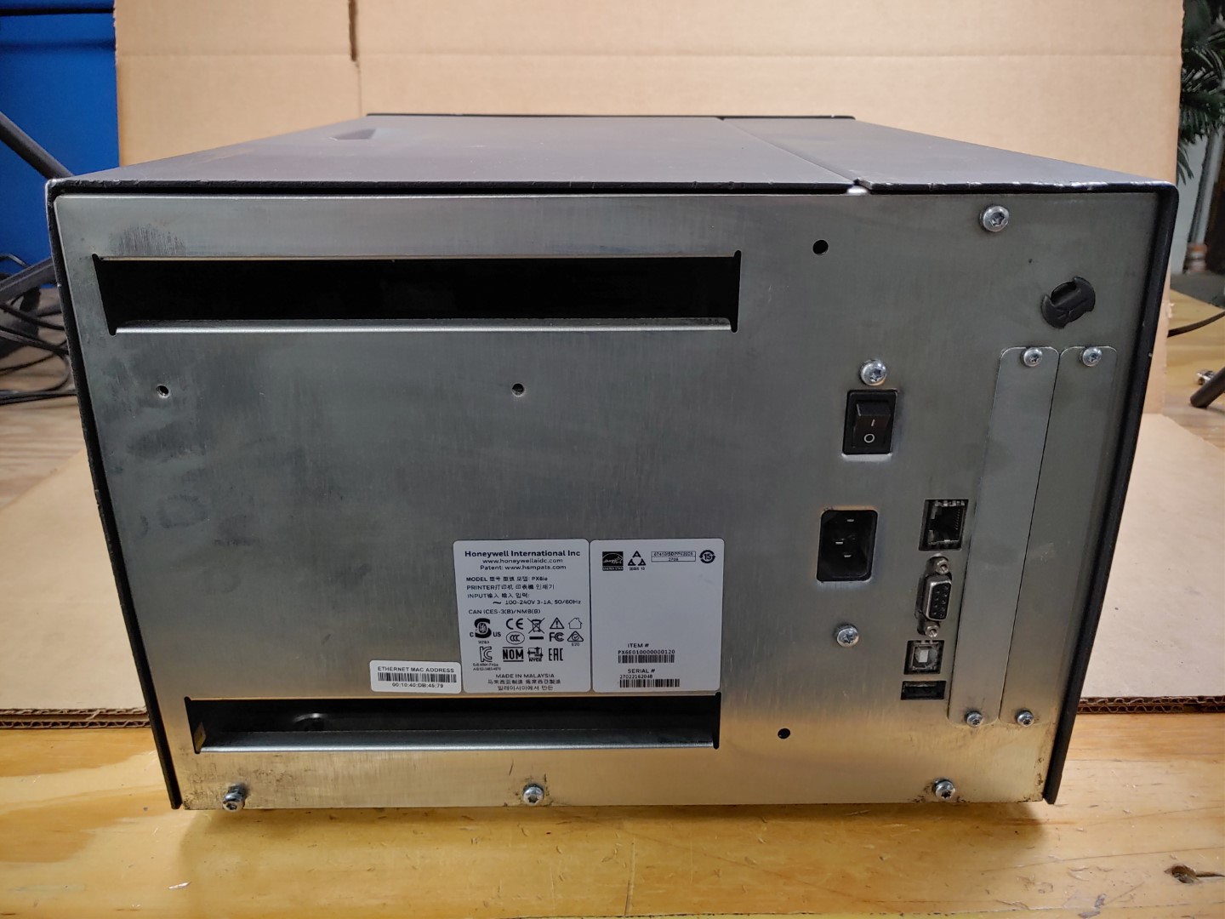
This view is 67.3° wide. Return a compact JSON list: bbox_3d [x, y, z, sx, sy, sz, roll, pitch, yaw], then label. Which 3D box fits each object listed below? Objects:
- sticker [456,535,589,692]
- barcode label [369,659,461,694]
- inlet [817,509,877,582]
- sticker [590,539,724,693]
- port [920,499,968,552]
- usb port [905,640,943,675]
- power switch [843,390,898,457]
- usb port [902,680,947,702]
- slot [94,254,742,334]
[{"bbox_3d":[-0.031,0.057,0.325,0.046,0.062,0.001,0,20,0],"label":"sticker"},{"bbox_3d":[-0.071,0.079,0.334,0.033,0.013,0.001,0,20,0],"label":"barcode label"},{"bbox_3d":[0.081,0.027,0.324,0.019,0.027,0.016,0,20,0],"label":"inlet"},{"bbox_3d":[0.016,0.056,0.325,0.046,0.062,0.001,0,20,0],"label":"sticker"},{"bbox_3d":[0.113,0.020,0.321,0.015,0.019,0.014,0,20,0],"label":"port"},{"bbox_3d":[0.113,0.069,0.338,0.013,0.014,0.013,0,20,0],"label":"usb port"},{"bbox_3d":[0.084,-0.014,0.306,0.016,0.022,0.013,0,20,0],"label":"power switch"},{"bbox_3d":[0.114,0.083,0.343,0.016,0.008,0.012,0,20,0],"label":"usb port"},{"bbox_3d":[-0.060,-0.054,0.293,0.197,0.024,0.015,0,20,0],"label":"slot"}]

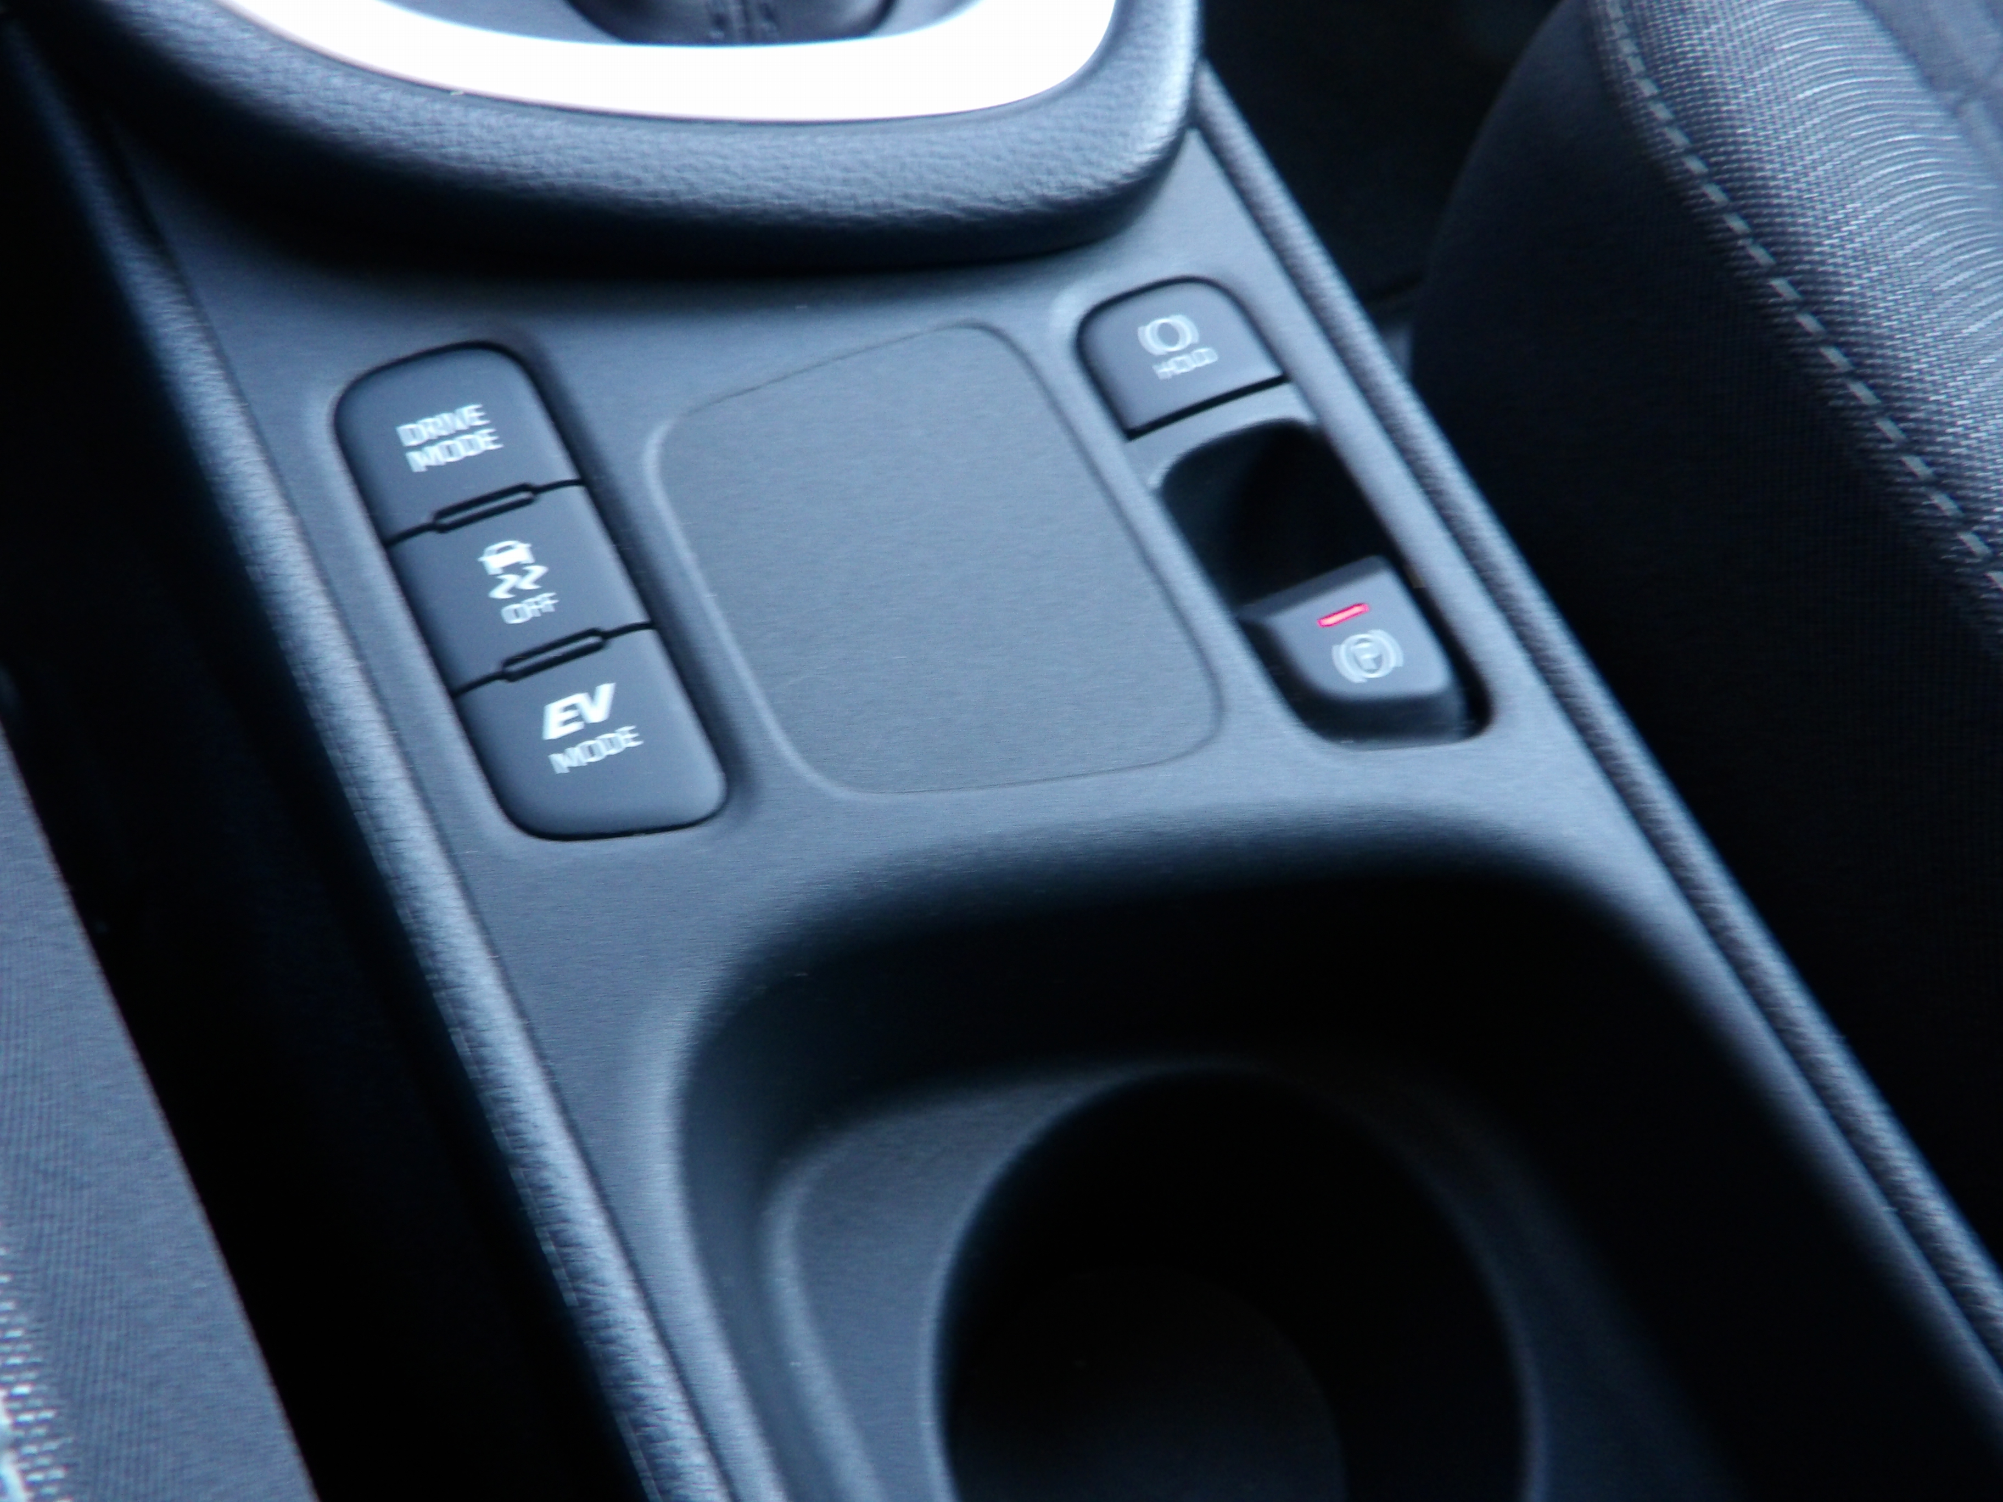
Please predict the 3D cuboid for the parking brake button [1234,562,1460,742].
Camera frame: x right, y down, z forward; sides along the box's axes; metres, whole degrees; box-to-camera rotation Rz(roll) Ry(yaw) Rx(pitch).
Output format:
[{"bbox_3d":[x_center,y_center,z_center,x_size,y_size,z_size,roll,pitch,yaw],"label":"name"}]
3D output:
[{"bbox_3d":[0.049,-0.012,0.228,0.025,0.012,0.025,-22,72,-19],"label":"parking brake button"}]

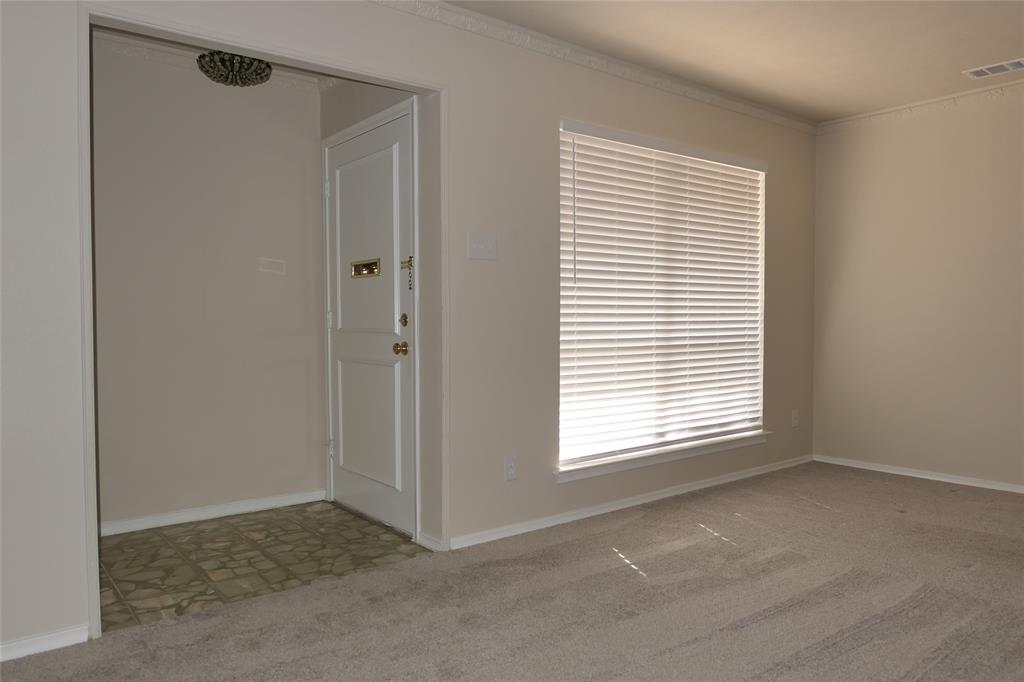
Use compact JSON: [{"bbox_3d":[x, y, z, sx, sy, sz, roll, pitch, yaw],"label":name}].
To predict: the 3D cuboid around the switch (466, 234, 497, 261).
[{"bbox_3d":[-0.131,-0.429,3.104,0.166,0.114,0.020,-2,3,-37],"label":"switch"}]

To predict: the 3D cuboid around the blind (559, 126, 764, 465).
[{"bbox_3d":[0.913,-0.231,3.957,1.755,1.715,0.060,-2,3,-37],"label":"blind"}]

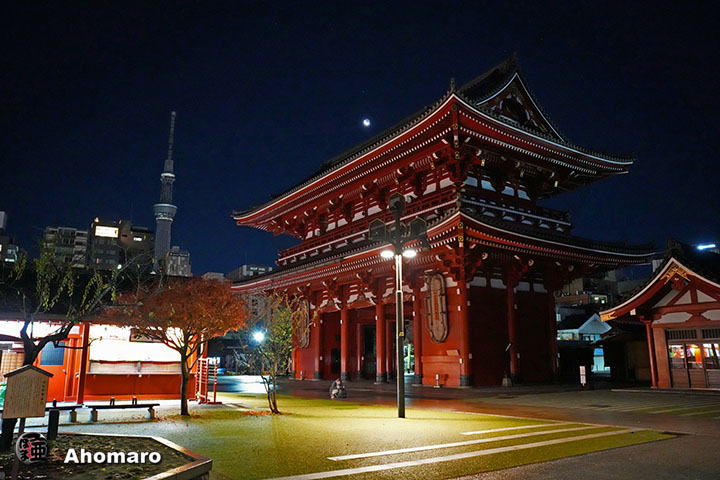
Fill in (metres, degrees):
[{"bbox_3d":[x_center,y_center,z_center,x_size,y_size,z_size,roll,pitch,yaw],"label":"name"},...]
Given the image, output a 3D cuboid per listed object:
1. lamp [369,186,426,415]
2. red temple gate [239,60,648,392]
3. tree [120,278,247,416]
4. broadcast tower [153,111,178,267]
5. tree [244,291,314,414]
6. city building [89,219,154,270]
[{"bbox_3d":[1.147,1.825,15.541,1.750,6.650,1.650,0,-13,0],"label":"lamp"},{"bbox_3d":[3.623,0.118,43.288,18.637,22.300,31.135,8,-16,-34],"label":"red temple gate"},{"bbox_3d":[-5.595,3.333,16.483,4.000,4.200,3.900,0,-13,0],"label":"tree"},{"bbox_3d":[-493.420,-22.072,1304.620,66.000,634.000,66.000,5,-14,-21],"label":"broadcast tower"},{"bbox_3d":[-2.586,3.552,16.702,2.200,3.850,2.100,0,-13,0],"label":"tree"},{"bbox_3d":[-74.842,16.201,155.115,16.000,41.806,15.000,8,-16,-34],"label":"city building"}]

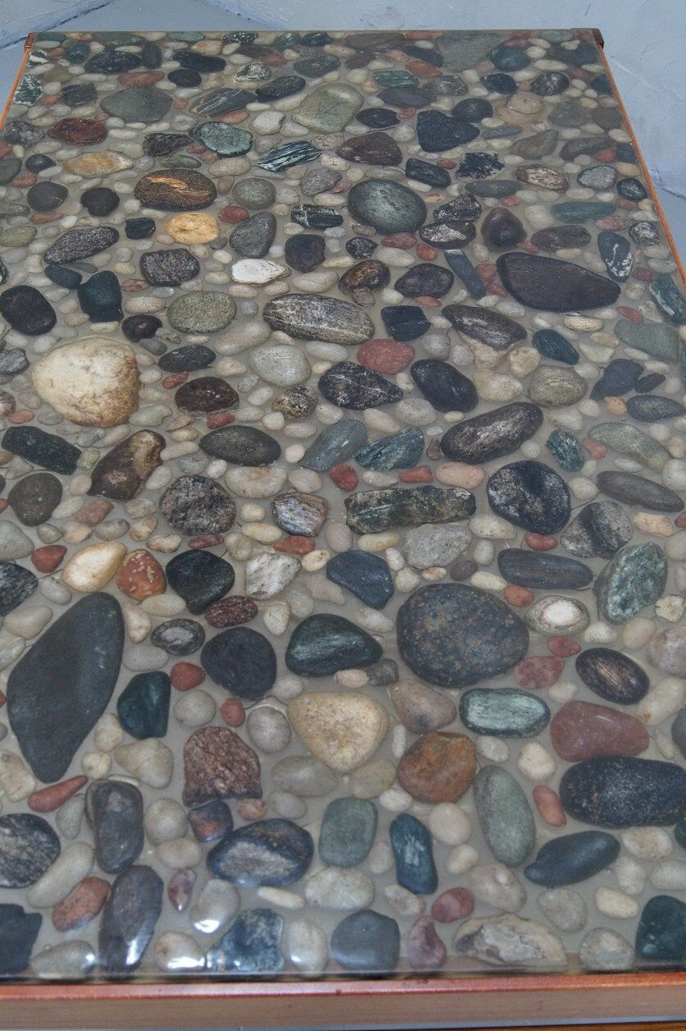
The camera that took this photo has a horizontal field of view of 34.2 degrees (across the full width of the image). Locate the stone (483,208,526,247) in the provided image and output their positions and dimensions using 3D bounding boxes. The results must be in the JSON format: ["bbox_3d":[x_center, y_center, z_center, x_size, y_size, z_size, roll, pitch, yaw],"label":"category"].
[{"bbox_3d":[0.169,-0.302,1.182,0.047,0.028,0.070,5,50,4],"label":"stone"}]

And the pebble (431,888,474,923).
[{"bbox_3d":[0.075,0.268,0.764,0.029,0.013,0.021,-21,51,-18],"label":"pebble"}]

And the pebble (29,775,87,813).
[{"bbox_3d":[-0.207,0.204,0.817,0.044,0.013,0.019,-24,53,-20],"label":"pebble"}]

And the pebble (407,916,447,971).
[{"bbox_3d":[0.052,0.267,0.693,0.023,0.014,0.034,-6,50,-5],"label":"pebble"}]

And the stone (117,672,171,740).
[{"bbox_3d":[-0.139,0.134,0.787,0.038,0.021,0.057,-1,48,-2],"label":"stone"}]

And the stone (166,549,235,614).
[{"bbox_3d":[-0.112,0.049,0.879,0.051,0.031,0.060,-28,55,-22],"label":"stone"}]

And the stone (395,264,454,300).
[{"bbox_3d":[0.074,-0.207,0.992,0.052,0.022,0.037,-15,50,-13],"label":"stone"}]

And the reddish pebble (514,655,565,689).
[{"bbox_3d":[0.158,0.125,0.889,0.041,0.015,0.030,-1,49,-1],"label":"reddish pebble"}]

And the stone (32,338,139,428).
[{"bbox_3d":[-0.236,-0.123,1.030,0.098,0.053,0.107,-10,50,-9],"label":"stone"}]

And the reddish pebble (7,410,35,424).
[{"bbox_3d":[-0.283,-0.087,0.980,0.025,0.010,0.016,-4,48,-4],"label":"reddish pebble"}]

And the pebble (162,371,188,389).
[{"bbox_3d":[-0.169,-0.137,1.126,0.029,0.009,0.015,-32,55,-26],"label":"pebble"}]

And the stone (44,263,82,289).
[{"bbox_3d":[-0.280,-0.239,1.121,0.049,0.013,0.024,30,54,24],"label":"stone"}]

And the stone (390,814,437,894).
[{"bbox_3d":[0.050,0.239,0.792,0.029,0.016,0.061,-9,49,-9],"label":"stone"}]

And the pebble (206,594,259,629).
[{"bbox_3d":[-0.084,0.073,0.839,0.041,0.014,0.027,-12,49,-11],"label":"pebble"}]

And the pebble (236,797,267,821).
[{"bbox_3d":[-0.067,0.214,0.810,0.021,0.010,0.016,2,48,2],"label":"pebble"}]

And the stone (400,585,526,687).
[{"bbox_3d":[0.099,0.099,0.928,0.109,0.040,0.104,8,49,7],"label":"stone"}]

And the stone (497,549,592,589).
[{"bbox_3d":[0.174,0.049,0.962,0.082,0.024,0.037,10,50,8],"label":"stone"}]

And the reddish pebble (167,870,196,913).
[{"bbox_3d":[-0.100,0.232,0.692,0.016,0.010,0.026,2,48,2],"label":"reddish pebble"}]

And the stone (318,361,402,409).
[{"bbox_3d":[0.016,-0.128,1.133,0.085,0.030,0.058,17,50,15],"label":"stone"}]

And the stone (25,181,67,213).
[{"bbox_3d":[-0.323,-0.348,1.219,0.045,0.025,0.042,-25,54,-20],"label":"stone"}]

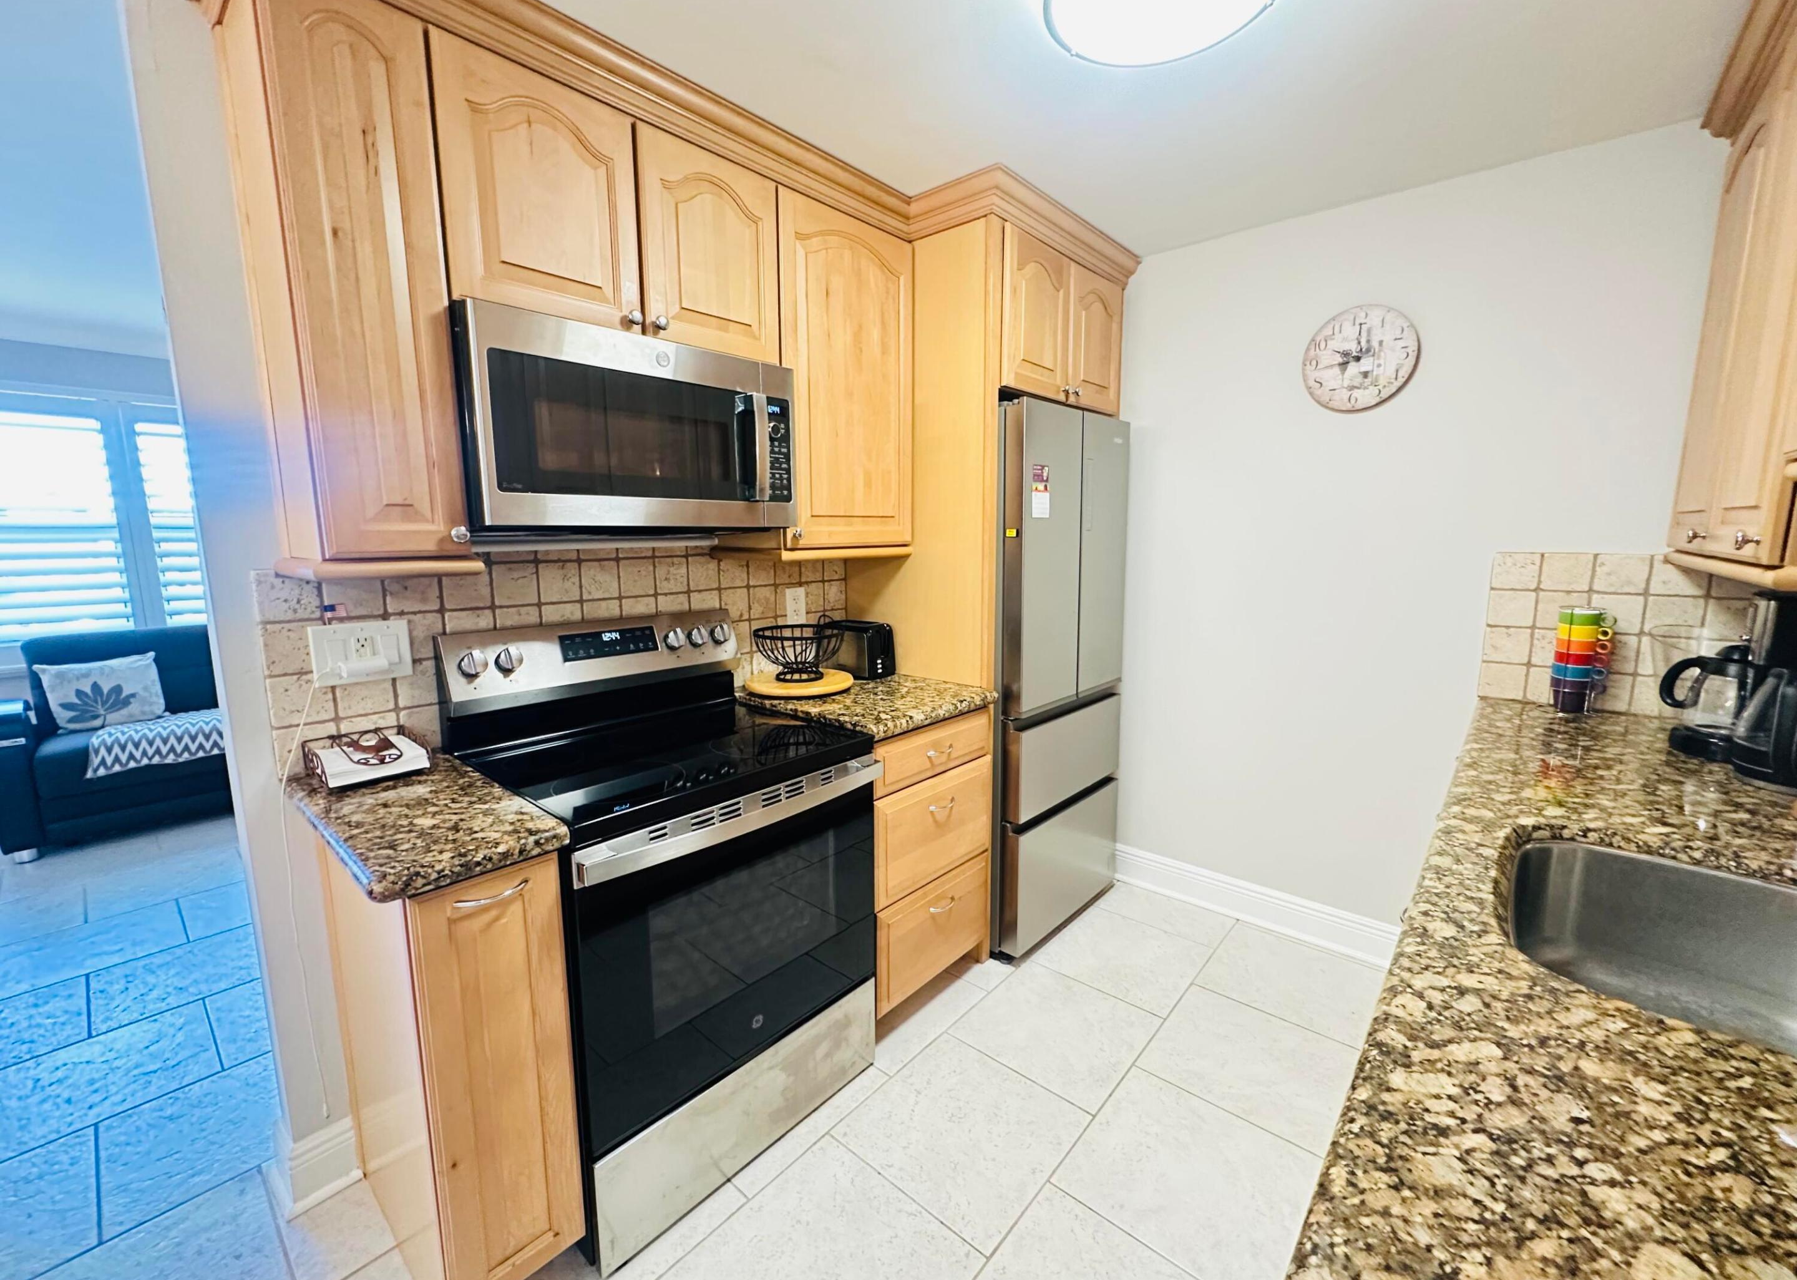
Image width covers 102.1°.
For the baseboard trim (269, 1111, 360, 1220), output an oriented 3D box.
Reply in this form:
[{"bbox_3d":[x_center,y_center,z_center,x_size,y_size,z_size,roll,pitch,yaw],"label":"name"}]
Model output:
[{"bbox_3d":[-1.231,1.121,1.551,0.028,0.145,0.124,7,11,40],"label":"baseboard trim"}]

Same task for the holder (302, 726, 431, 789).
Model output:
[{"bbox_3d":[-1.073,0.237,1.474,0.160,0.077,0.182,7,11,40],"label":"holder"}]

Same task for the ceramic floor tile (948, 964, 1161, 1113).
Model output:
[{"bbox_3d":[0.457,1.118,2.095,0.457,0.010,0.457,7,11,40],"label":"ceramic floor tile"}]

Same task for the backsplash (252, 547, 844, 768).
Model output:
[{"bbox_3d":[-0.708,-0.024,2.010,0.012,0.435,1.593,7,11,40],"label":"backsplash"}]

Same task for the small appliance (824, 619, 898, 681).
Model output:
[{"bbox_3d":[-0.136,0.033,2.510,0.213,0.171,0.135,7,11,40],"label":"small appliance"}]

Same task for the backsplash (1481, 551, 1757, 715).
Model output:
[{"bbox_3d":[1.956,-0.009,1.915,0.630,0.429,0.012,7,11,40],"label":"backsplash"}]

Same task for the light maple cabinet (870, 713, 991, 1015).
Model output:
[{"bbox_3d":[-0.125,0.619,2.281,0.635,0.843,0.542,7,11,40],"label":"light maple cabinet"}]

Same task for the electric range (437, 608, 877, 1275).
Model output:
[{"bbox_3d":[-0.535,0.561,1.757,0.675,1.183,0.755,7,11,40],"label":"electric range"}]

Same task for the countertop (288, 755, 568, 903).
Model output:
[{"bbox_3d":[-0.887,0.315,1.331,0.650,0.034,0.277,7,11,40],"label":"countertop"}]

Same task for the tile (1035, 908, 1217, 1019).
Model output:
[{"bbox_3d":[0.757,1.066,2.442,0.457,0.010,0.457,7,11,40],"label":"tile"}]

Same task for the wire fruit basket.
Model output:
[{"bbox_3d":[-0.310,0.046,2.243,0.274,0.152,0.274,0,8,0],"label":"wire fruit basket"}]

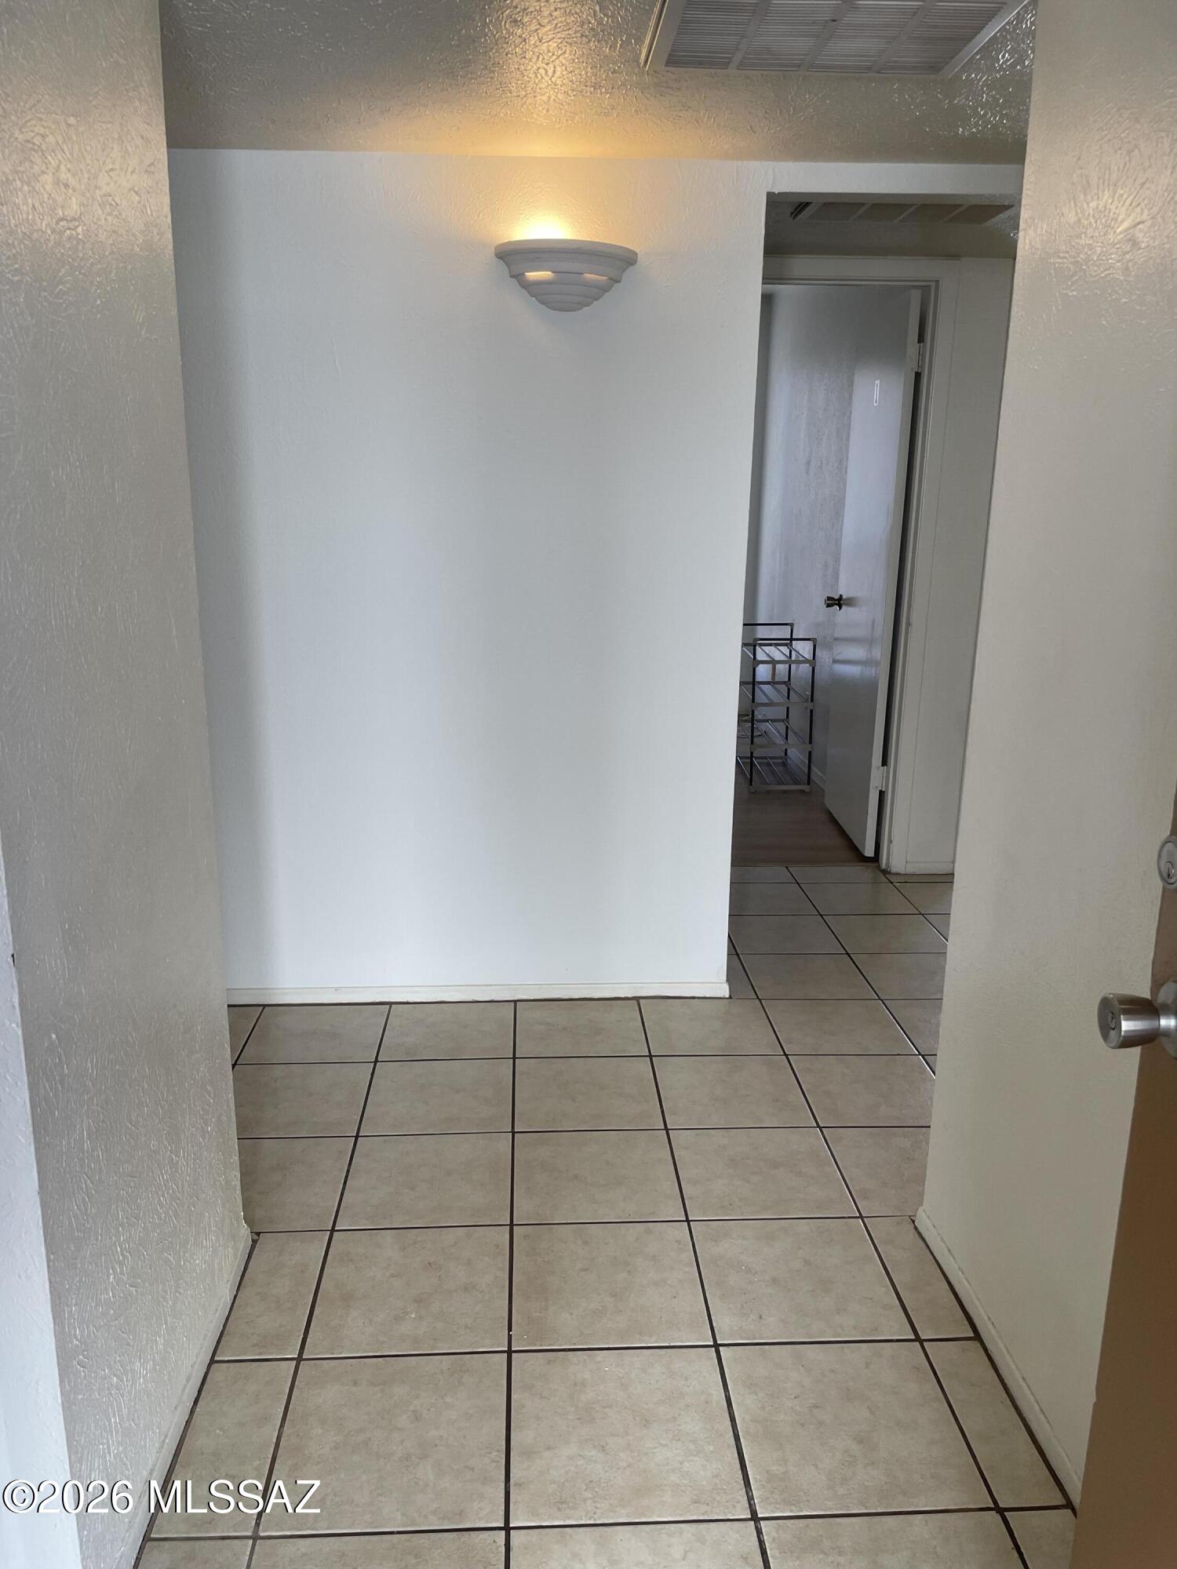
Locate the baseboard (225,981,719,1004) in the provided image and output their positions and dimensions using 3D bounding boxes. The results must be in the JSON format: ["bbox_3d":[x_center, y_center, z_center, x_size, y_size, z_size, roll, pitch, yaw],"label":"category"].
[{"bbox_3d":[-0.302,0.568,3.209,1.390,0.049,0.012,0,14,-4],"label":"baseboard"}]

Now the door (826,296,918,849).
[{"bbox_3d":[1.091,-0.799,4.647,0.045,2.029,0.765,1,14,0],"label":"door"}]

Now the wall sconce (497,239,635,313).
[{"bbox_3d":[-0.048,-1.172,2.722,0.337,0.131,0.148,0,14,-4],"label":"wall sconce"}]

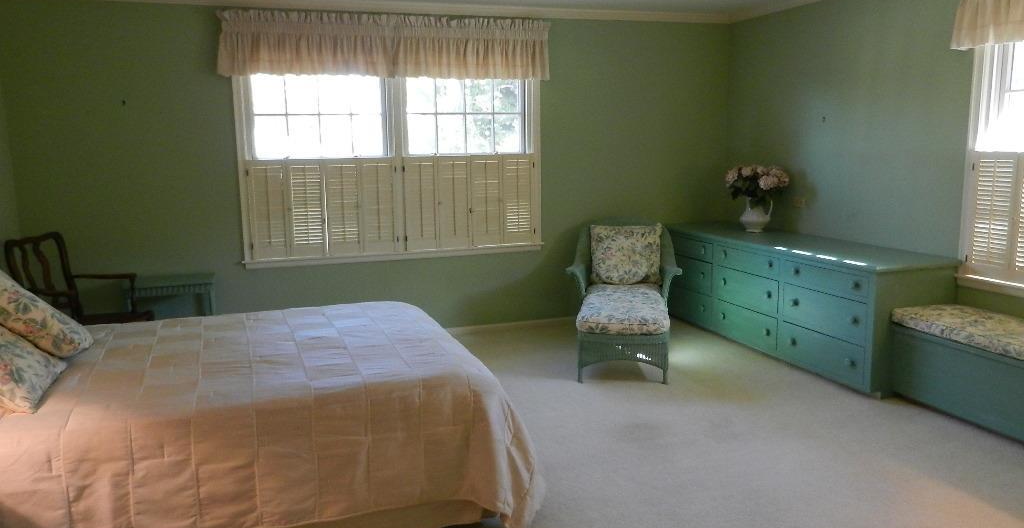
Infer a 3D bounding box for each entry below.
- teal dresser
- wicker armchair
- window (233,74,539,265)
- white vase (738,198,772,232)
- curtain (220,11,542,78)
[{"bbox_3d":[1.938,0.196,5.287,0.650,0.723,2.252,-5,10,-19],"label":"teal dresser"},{"bbox_3d":[0.750,0.191,5.021,0.780,0.870,1.300,0,9,8],"label":"wicker armchair"},{"bbox_3d":[-0.809,-0.738,5.335,2.210,1.408,0.120,-5,10,-19],"label":"window"},{"bbox_3d":[1.911,-0.393,5.839,0.265,0.262,0.220,-1,9,0],"label":"white vase"},{"bbox_3d":[-0.806,-1.513,5.150,2.321,0.426,0.130,-5,10,-19],"label":"curtain"}]

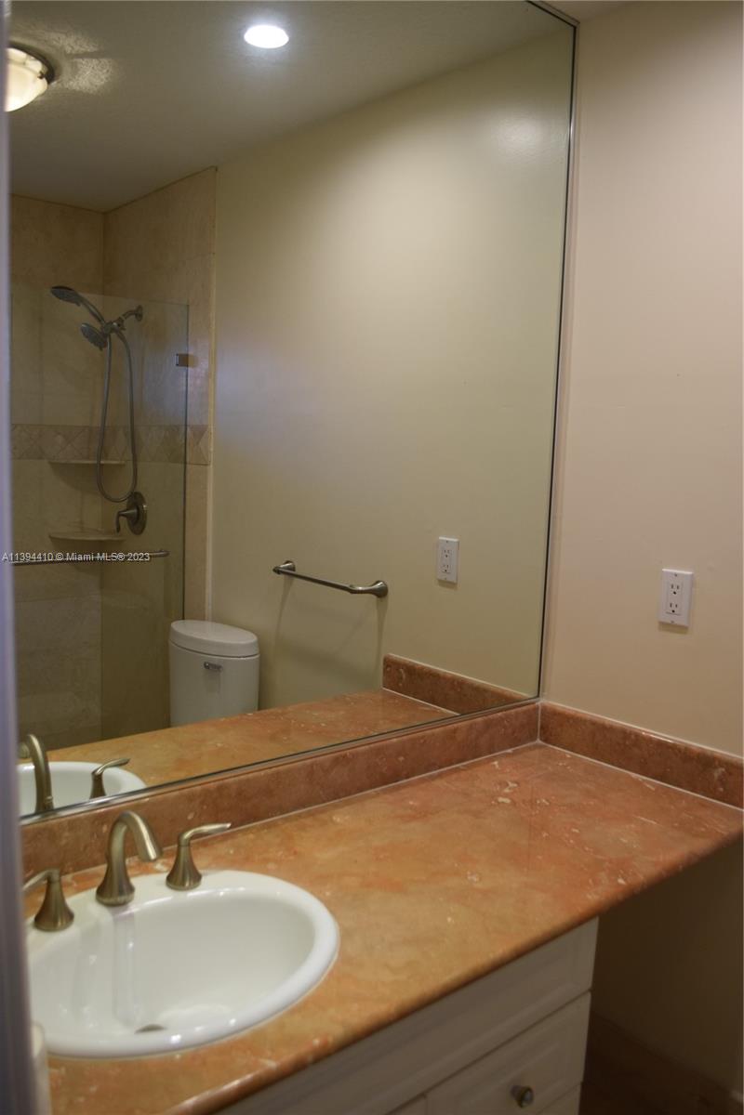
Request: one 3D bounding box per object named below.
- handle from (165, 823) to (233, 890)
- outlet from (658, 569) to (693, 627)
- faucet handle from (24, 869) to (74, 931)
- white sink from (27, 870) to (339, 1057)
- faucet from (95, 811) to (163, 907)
[{"bbox_3d":[-0.265,0.455,1.280,0.100,0.079,0.055,-1,7,-28],"label":"handle"},{"bbox_3d":[0.641,0.084,1.770,0.008,0.116,0.072,-3,8,-40],"label":"outlet"},{"bbox_3d":[-0.449,0.468,1.135,0.054,0.079,0.099,5,7,27],"label":"faucet handle"},{"bbox_3d":[-0.279,0.600,1.136,0.475,0.186,0.418,-3,8,-40],"label":"white sink"},{"bbox_3d":[-0.340,0.428,1.176,0.057,0.148,0.152,-3,8,-40],"label":"faucet"}]

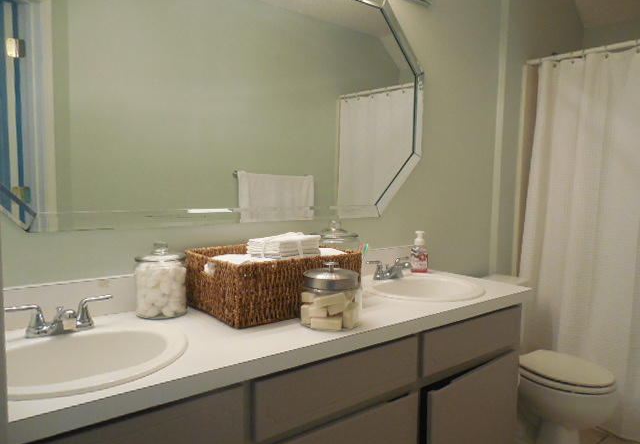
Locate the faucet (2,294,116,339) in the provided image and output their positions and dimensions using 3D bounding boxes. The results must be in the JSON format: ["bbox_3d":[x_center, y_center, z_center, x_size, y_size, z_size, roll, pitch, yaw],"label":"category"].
[{"bbox_3d":[-0.606,0.237,1.107,0.247,0.077,0.157,-3,6,-39],"label":"faucet"}]

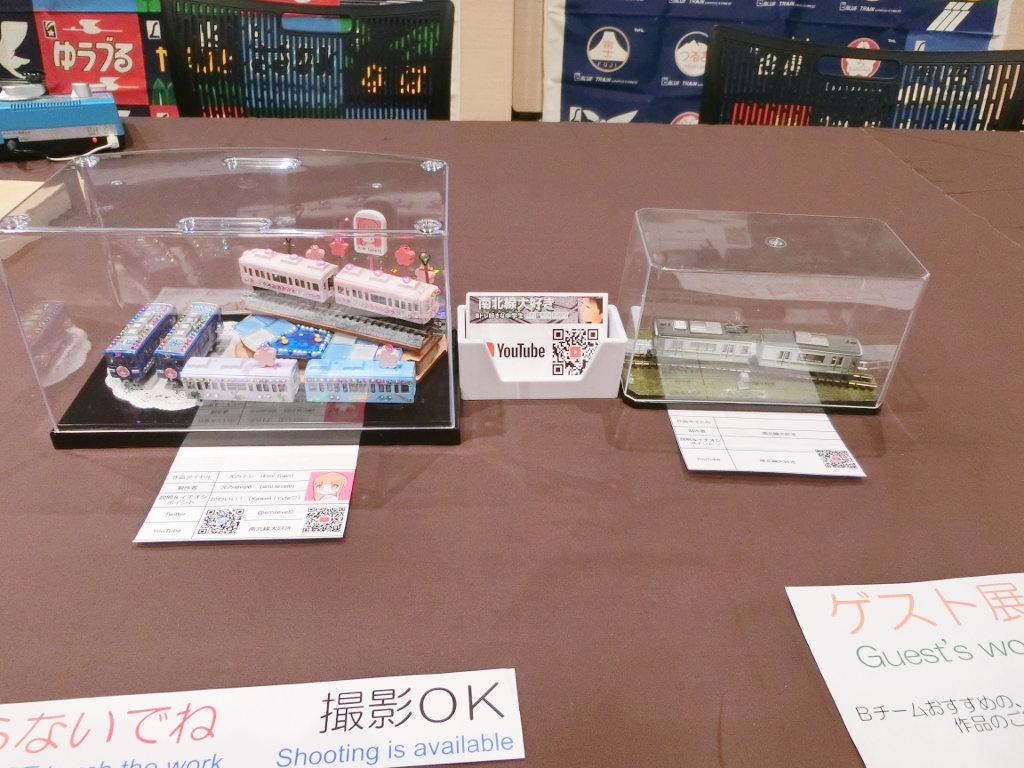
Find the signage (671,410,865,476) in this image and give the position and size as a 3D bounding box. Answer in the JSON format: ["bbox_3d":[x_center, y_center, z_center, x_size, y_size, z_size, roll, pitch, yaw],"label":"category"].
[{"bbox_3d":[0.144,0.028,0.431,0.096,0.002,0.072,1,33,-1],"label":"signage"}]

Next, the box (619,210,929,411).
[{"bbox_3d":[0.152,-0.046,0.462,0.161,0.092,0.087,2,33,1],"label":"box"}]

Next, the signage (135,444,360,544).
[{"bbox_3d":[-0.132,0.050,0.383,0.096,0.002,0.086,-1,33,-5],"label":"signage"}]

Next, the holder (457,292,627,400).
[{"bbox_3d":[0.017,-0.023,0.464,0.100,0.048,0.049,0,33,-3],"label":"holder"}]

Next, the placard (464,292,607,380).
[{"bbox_3d":[0.017,-0.030,0.474,0.091,0.055,0.003,0,-1,-4],"label":"placard"}]

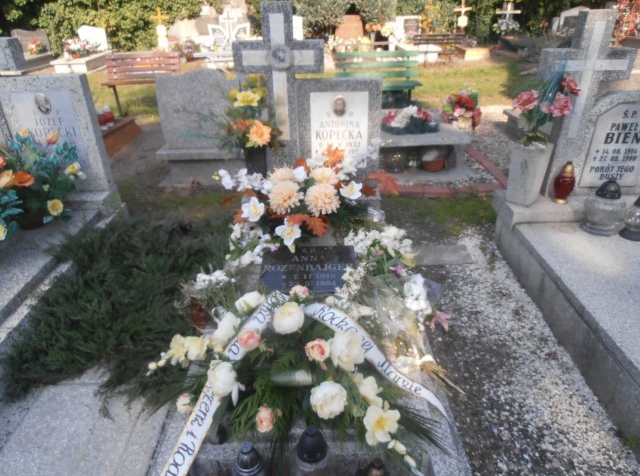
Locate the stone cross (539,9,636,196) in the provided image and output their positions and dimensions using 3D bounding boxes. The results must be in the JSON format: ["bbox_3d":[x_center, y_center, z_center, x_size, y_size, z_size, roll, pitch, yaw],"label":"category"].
[{"bbox_3d":[1.570,-0.793,2.750,0.520,1.110,0.120,0,28,1],"label":"stone cross"}]

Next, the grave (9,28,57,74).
[{"bbox_3d":[-7.551,-4.899,11.413,1.000,0.910,1.400,-5,29,-7],"label":"grave"}]

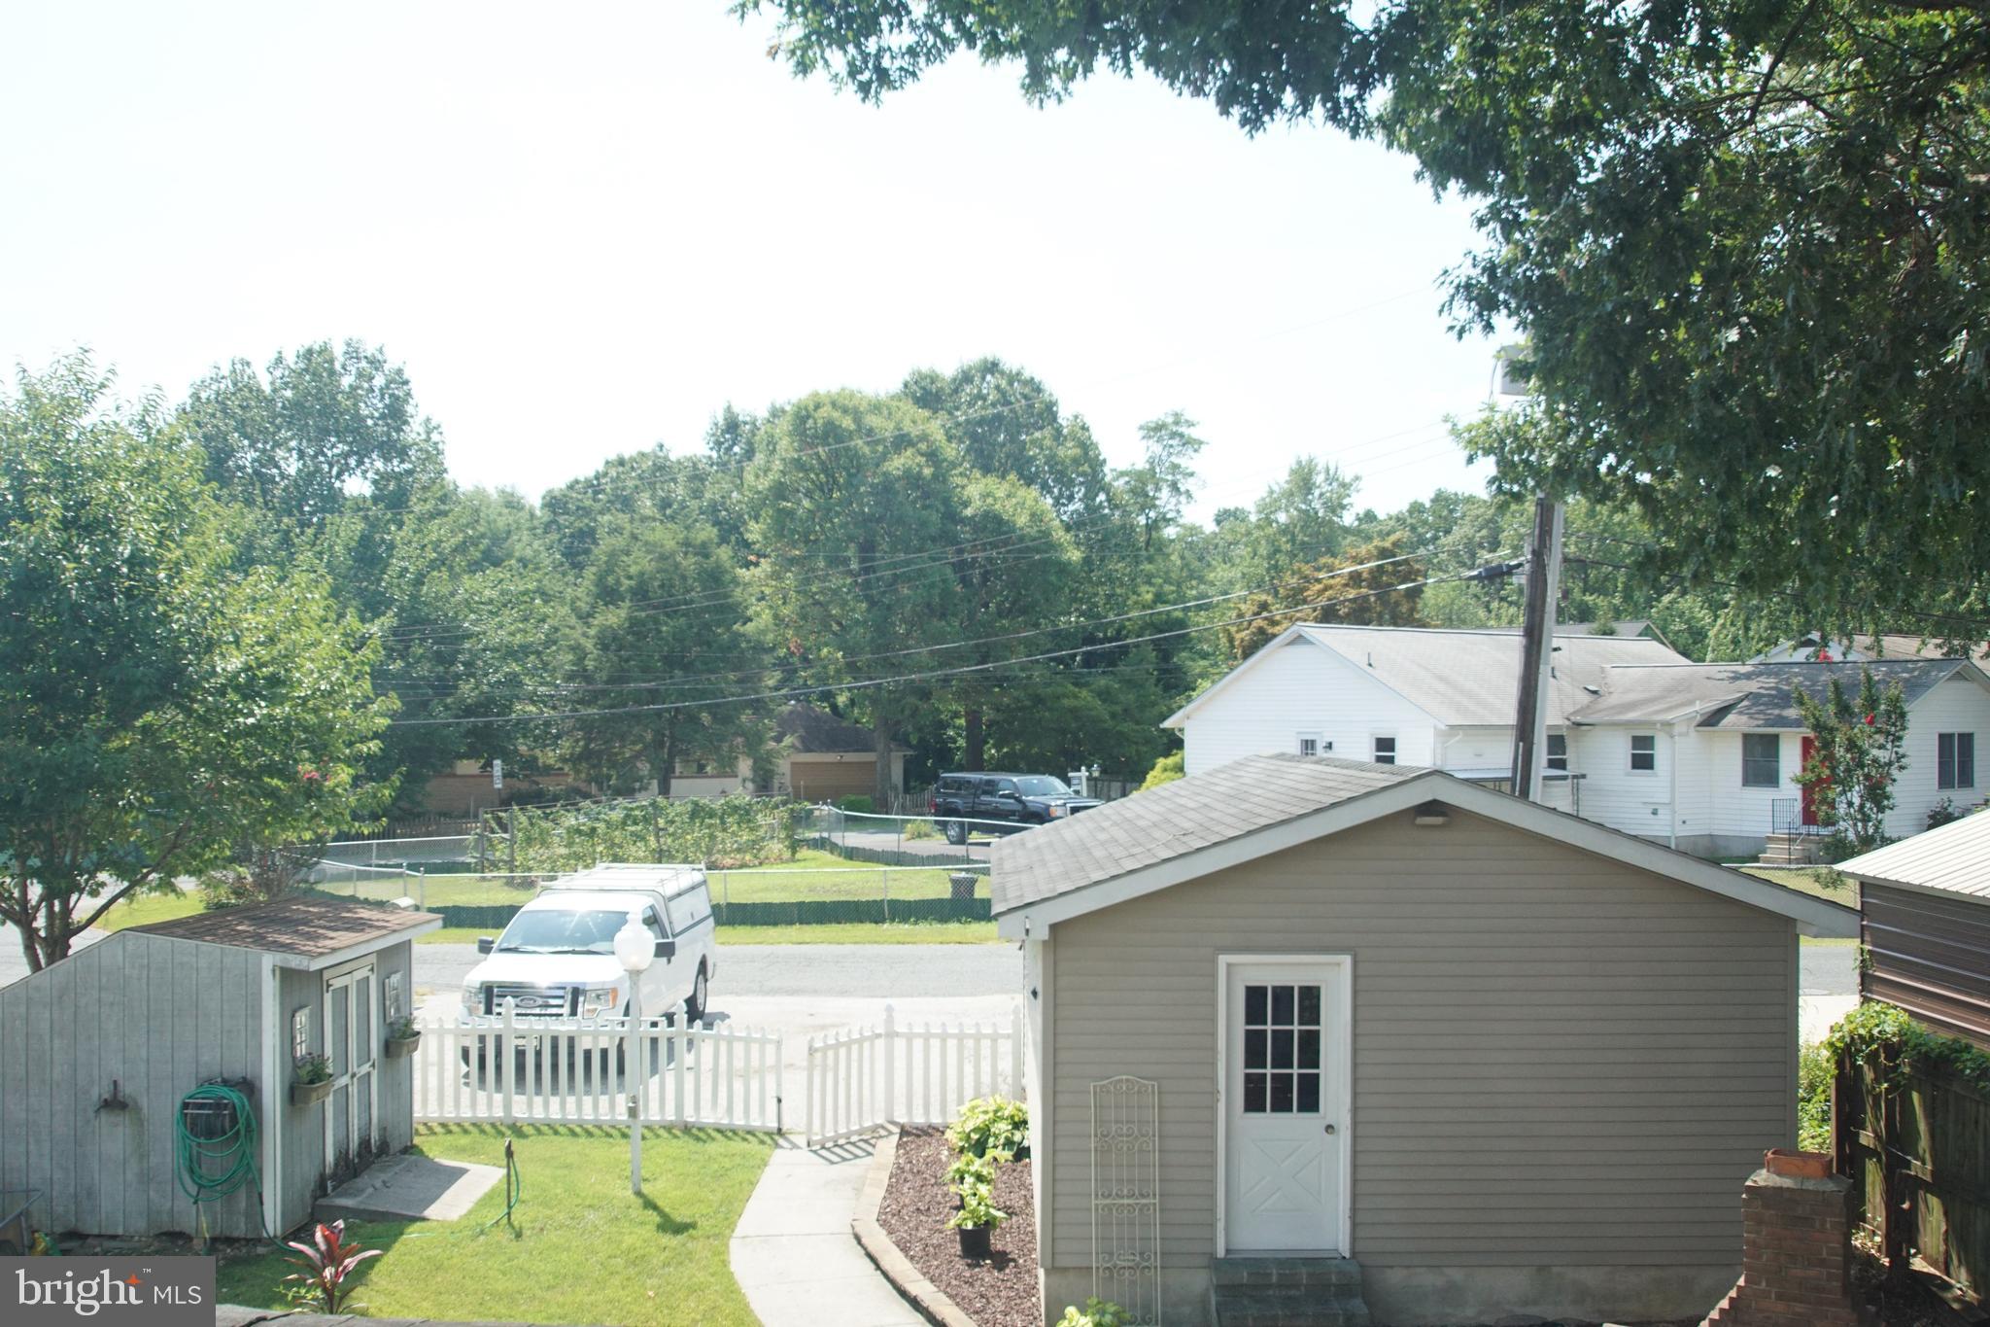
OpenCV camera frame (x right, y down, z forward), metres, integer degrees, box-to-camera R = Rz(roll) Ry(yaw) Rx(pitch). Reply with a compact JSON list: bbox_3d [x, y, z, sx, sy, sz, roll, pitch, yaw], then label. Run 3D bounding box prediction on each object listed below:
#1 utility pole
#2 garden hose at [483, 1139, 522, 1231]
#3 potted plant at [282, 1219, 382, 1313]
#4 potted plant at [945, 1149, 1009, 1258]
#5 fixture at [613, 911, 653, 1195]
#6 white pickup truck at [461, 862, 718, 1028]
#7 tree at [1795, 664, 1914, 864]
[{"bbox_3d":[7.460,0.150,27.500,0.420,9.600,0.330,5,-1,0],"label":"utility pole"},{"bbox_3d":[-4.190,4.420,16.900,0.320,0.780,0.220,0,-1,0],"label":"garden hose"},{"bbox_3d":[-4.770,4.370,14.300,0.680,0.750,0.640,0,-1,0],"label":"potted plant"},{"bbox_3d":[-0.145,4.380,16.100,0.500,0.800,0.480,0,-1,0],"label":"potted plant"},{"bbox_3d":[-3.250,3.505,17.900,0.370,2.550,0.370,0,-1,0],"label":"fixture"},{"bbox_3d":[-5.110,3.880,25.950,2.060,2.060,5.750,0,-1,3],"label":"white pickup truck"},{"bbox_3d":[18.500,2.270,43.000,2.500,4.500,2.400,0,-1,0],"label":"tree"}]

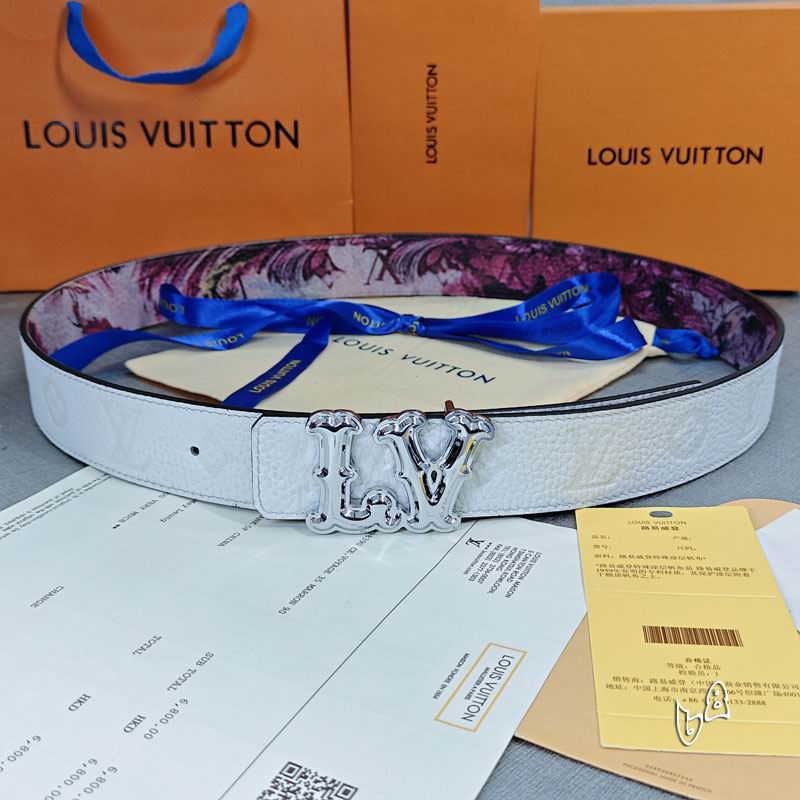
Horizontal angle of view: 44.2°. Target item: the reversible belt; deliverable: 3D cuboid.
[{"bbox_3d":[-0.001,-0.030,0.505,0.372,0.043,0.321,0,22,0],"label":"reversible belt"}]

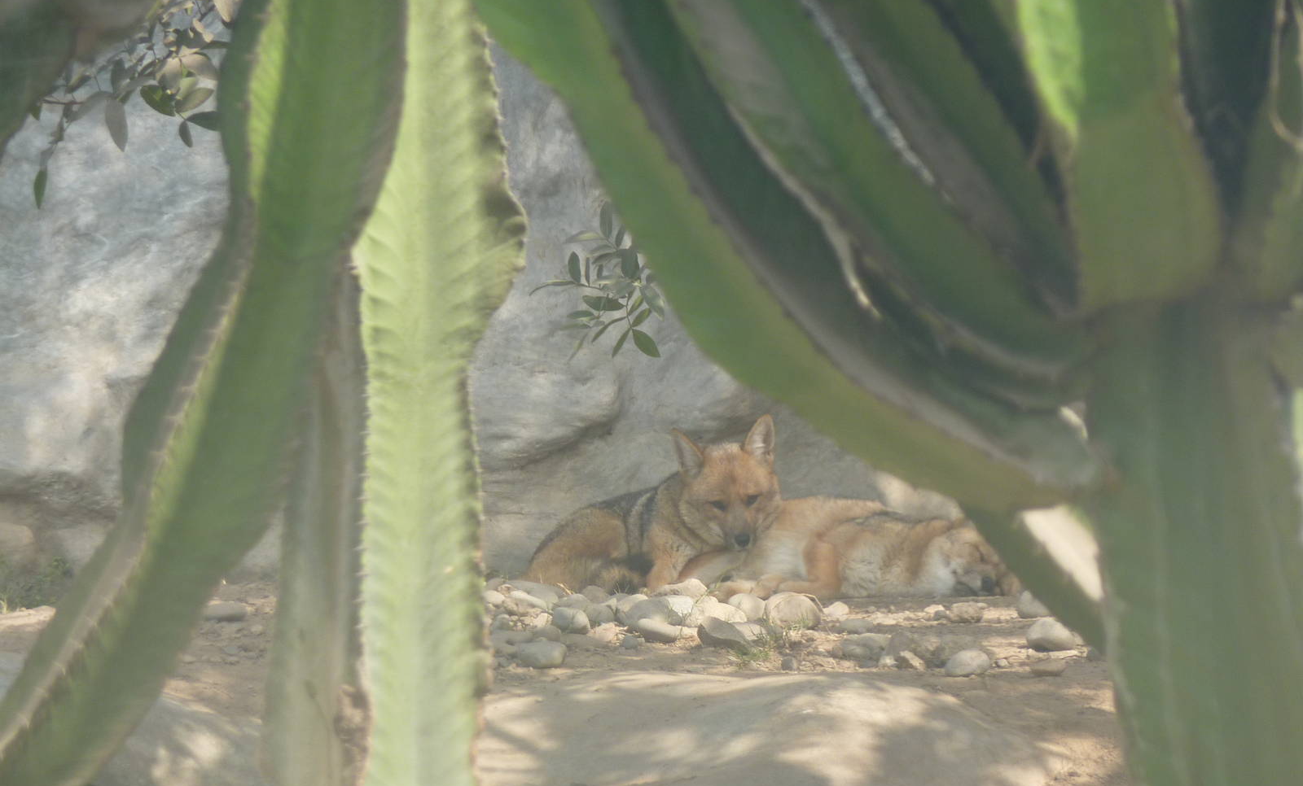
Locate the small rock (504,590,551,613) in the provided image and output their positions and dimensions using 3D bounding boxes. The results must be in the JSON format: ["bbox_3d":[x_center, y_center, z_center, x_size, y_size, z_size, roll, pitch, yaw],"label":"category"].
[{"bbox_3d":[-0.168,0.283,15.330,0.064,0.032,0.044,0,4,0],"label":"small rock"}]

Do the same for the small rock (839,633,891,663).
[{"bbox_3d":[0.278,0.334,14.723,0.066,0.041,0.053,0,4,0],"label":"small rock"}]

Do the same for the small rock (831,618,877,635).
[{"bbox_3d":[0.271,0.311,15.079,0.062,0.023,0.047,0,4,0],"label":"small rock"}]

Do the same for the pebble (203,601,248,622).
[{"bbox_3d":[-0.575,0.295,15.236,0.060,0.027,0.048,0,4,0],"label":"pebble"}]

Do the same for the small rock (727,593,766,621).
[{"bbox_3d":[0.127,0.290,15.235,0.055,0.040,0.047,0,4,0],"label":"small rock"}]

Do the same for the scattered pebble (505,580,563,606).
[{"bbox_3d":[-0.160,0.275,15.397,0.078,0.037,0.058,0,4,0],"label":"scattered pebble"}]

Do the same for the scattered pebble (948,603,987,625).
[{"bbox_3d":[0.425,0.297,15.197,0.052,0.030,0.042,0,4,0],"label":"scattered pebble"}]

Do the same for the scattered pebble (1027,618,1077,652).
[{"bbox_3d":[0.528,0.319,14.879,0.067,0.045,0.054,0,4,0],"label":"scattered pebble"}]

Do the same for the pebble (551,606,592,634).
[{"bbox_3d":[-0.108,0.303,15.094,0.054,0.036,0.052,0,4,0],"label":"pebble"}]

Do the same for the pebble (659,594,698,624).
[{"bbox_3d":[0.036,0.291,15.248,0.054,0.040,0.048,0,4,0],"label":"pebble"}]

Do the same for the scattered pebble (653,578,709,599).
[{"bbox_3d":[0.039,0.268,15.469,0.077,0.030,0.058,0,4,0],"label":"scattered pebble"}]

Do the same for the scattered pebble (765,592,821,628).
[{"bbox_3d":[0.190,0.293,15.160,0.075,0.049,0.064,0,4,0],"label":"scattered pebble"}]

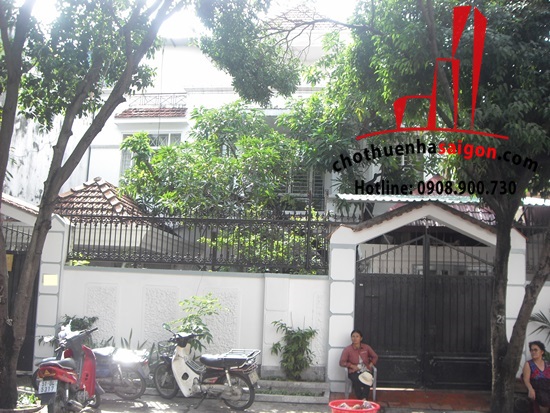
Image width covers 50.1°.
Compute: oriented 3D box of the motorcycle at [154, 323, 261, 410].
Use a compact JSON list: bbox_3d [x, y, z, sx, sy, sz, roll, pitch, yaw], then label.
[{"bbox_3d":[-1.018,2.402,8.800,1.860,1.080,0.680,-2,-9,25],"label":"motorcycle"}]

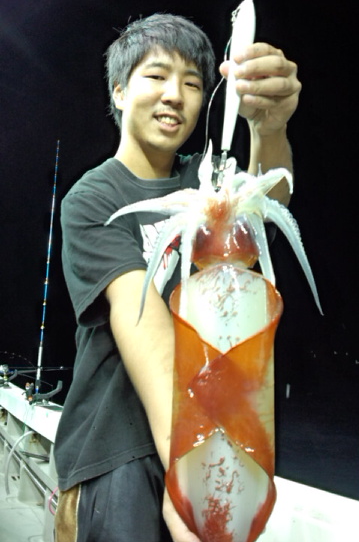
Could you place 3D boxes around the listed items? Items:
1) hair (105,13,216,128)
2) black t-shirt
[{"bbox_3d":[-0.034,-0.355,0.840,0.185,0.200,0.210,6,-2,-19],"label":"hair"},{"bbox_3d":[-0.025,0.095,0.910,0.450,0.660,0.290,4,-10,-24],"label":"black t-shirt"}]

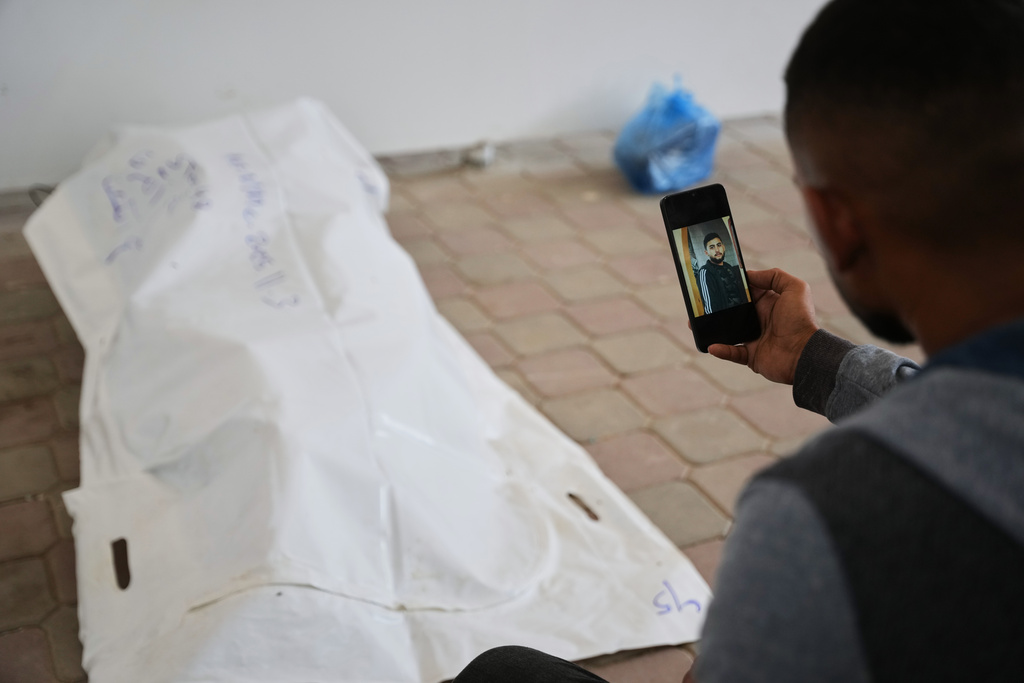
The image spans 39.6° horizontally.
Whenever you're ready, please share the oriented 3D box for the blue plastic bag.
[{"bbox_3d":[0.406,-0.543,3.710,0.270,0.270,0.245,-8,26,-14],"label":"blue plastic bag"}]

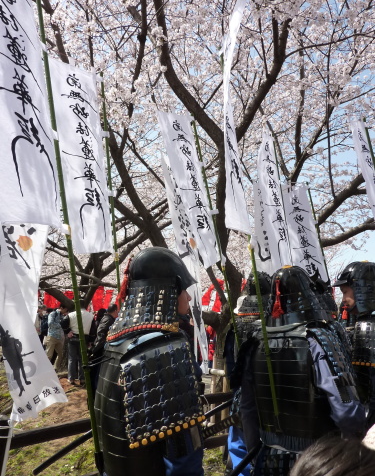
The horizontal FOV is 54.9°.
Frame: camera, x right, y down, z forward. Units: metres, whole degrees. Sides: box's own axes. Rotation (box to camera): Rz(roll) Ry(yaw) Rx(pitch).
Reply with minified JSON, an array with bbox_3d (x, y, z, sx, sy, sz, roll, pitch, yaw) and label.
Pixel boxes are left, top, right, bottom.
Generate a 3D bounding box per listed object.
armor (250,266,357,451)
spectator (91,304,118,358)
[{"bbox_3d":[0.580,0.587,1.820,0.520,0.860,0.400,-5,-10,30],"label":"armor"},{"bbox_3d":[-1.322,1.871,5.750,0.460,1.630,0.500,8,-12,-41],"label":"spectator"}]

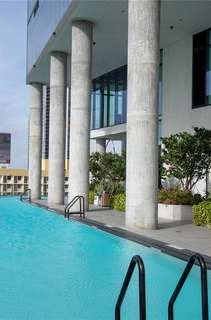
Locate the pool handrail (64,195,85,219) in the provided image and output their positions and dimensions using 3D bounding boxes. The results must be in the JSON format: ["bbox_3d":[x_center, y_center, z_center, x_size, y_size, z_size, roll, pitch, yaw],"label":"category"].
[{"bbox_3d":[-1.329,2.048,19.991,0.820,1.000,0.600,2,-3,-17],"label":"pool handrail"}]

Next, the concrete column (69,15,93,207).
[{"bbox_3d":[-1.319,-2.336,24.889,1.083,10.097,1.083,1,-3,0],"label":"concrete column"}]

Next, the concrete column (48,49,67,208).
[{"bbox_3d":[-3.175,-2.065,31.080,1.083,10.097,1.083,2,-3,-17],"label":"concrete column"}]

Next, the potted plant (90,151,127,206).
[{"bbox_3d":[0.298,1.221,29.500,2.500,3.500,2.300,2,-3,-17],"label":"potted plant"}]

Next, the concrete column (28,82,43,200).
[{"bbox_3d":[-6.075,-1.642,40.762,1.083,10.097,1.083,2,-3,-17],"label":"concrete column"}]

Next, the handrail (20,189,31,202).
[{"bbox_3d":[-6.109,2.746,35.944,0.820,1.000,0.600,2,-3,-17],"label":"handrail"}]

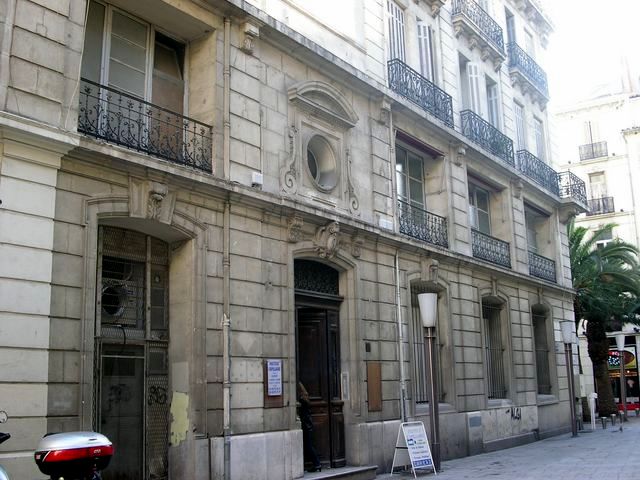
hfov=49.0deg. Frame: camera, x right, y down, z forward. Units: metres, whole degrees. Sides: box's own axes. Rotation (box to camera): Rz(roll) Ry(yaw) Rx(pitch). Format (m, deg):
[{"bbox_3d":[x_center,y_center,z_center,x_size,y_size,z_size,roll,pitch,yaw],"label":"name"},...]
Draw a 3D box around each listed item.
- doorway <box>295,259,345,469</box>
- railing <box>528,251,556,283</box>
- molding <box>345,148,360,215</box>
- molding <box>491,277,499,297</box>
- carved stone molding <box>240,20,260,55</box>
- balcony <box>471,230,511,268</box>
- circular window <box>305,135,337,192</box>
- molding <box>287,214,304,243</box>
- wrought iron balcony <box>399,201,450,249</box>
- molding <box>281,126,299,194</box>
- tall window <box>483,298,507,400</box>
[{"bbox_3d":[-0.023,2.173,12.357,0.360,3.640,1.630,-10,-14,35],"label":"doorway"},{"bbox_3d":[7.066,0.884,22.323,0.070,0.740,2.420,-10,-14,35],"label":"railing"},{"bbox_3d":[0.711,-1.279,15.374,0.120,1.400,0.355,-10,-15,35],"label":"molding"},{"bbox_3d":[4.695,1.227,18.842,0.150,0.540,0.320,-10,-14,35],"label":"molding"},{"bbox_3d":[-1.301,-3.787,13.150,0.200,0.530,0.290,-10,-15,35],"label":"carved stone molding"},{"bbox_3d":[5.215,0.317,21.143,0.082,0.825,2.886,-10,-15,35],"label":"balcony"},{"bbox_3d":[-0.031,-1.424,13.138,0.280,1.060,0.990,-10,-14,35],"label":"circular window"},{"bbox_3d":[-0.468,-0.217,13.403,0.200,0.470,0.260,-10,-15,35],"label":"molding"},{"bbox_3d":[2.397,-0.329,16.118,0.070,0.740,2.330,-10,-14,35],"label":"wrought iron balcony"},{"bbox_3d":[-0.556,-1.535,13.341,0.144,1.309,0.495,-10,-15,35],"label":"molding"},{"bbox_3d":[4.561,2.914,18.640,0.070,2.500,1.500,-10,-14,35],"label":"tall window"}]

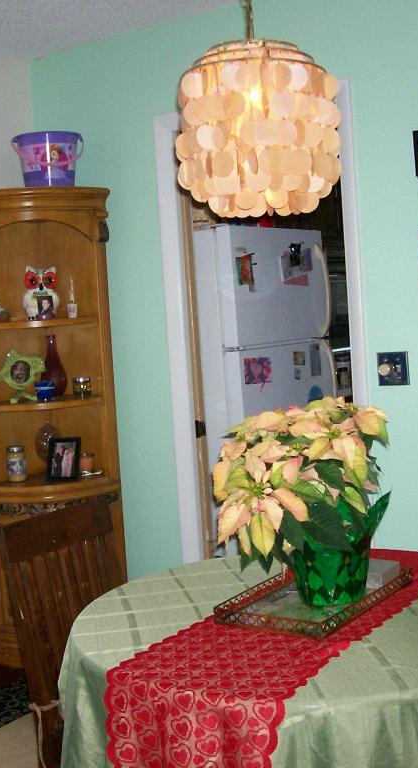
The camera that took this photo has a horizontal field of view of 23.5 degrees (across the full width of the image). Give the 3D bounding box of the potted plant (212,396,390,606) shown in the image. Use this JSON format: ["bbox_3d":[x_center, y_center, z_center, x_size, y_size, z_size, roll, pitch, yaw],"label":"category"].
[{"bbox_3d":[0.194,0.244,2.105,0.370,0.440,0.360,-3,5,5],"label":"potted plant"}]

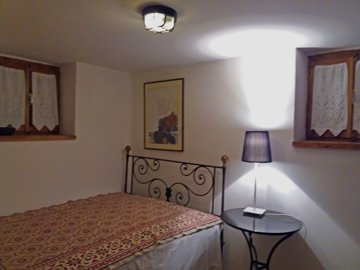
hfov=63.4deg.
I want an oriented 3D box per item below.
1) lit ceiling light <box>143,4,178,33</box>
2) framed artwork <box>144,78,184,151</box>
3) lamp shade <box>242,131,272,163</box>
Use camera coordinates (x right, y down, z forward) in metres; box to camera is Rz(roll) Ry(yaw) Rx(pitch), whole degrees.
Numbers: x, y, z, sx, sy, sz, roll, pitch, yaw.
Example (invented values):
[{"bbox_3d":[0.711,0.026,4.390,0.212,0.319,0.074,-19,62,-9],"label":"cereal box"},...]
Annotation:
[{"bbox_3d":[-0.113,-0.643,1.636,0.195,0.095,0.195,1,2,0],"label":"lit ceiling light"},{"bbox_3d":[-0.181,-0.211,3.226,0.558,0.772,0.025,2,2,35],"label":"framed artwork"},{"bbox_3d":[0.640,0.094,2.410,0.240,0.248,0.240,2,2,35],"label":"lamp shade"}]

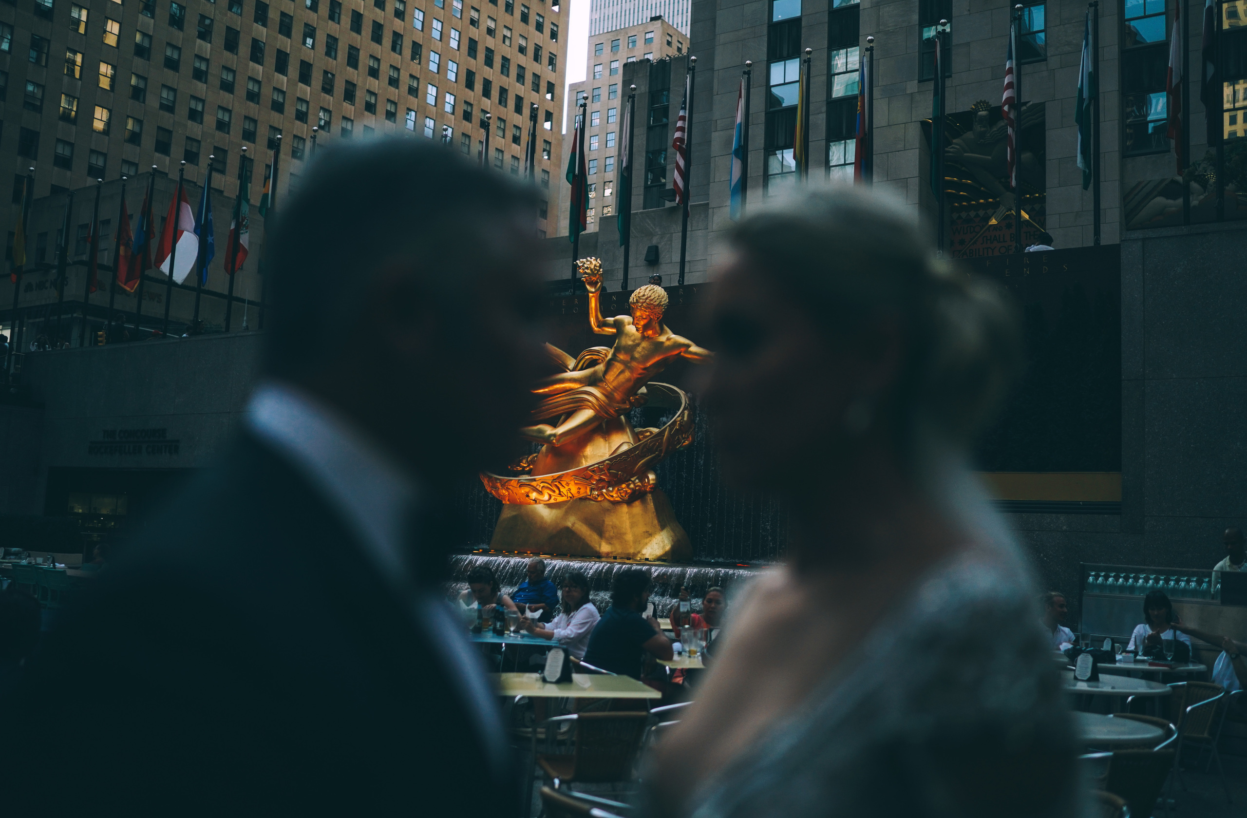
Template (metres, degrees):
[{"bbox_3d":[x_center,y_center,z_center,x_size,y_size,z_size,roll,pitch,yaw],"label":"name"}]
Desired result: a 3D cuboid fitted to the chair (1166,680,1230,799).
[{"bbox_3d":[3.896,2.313,8.514,0.570,0.770,0.570,5,-7,-18],"label":"chair"}]

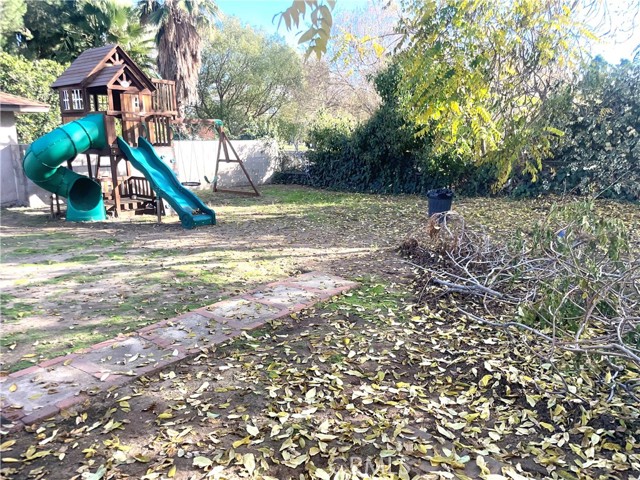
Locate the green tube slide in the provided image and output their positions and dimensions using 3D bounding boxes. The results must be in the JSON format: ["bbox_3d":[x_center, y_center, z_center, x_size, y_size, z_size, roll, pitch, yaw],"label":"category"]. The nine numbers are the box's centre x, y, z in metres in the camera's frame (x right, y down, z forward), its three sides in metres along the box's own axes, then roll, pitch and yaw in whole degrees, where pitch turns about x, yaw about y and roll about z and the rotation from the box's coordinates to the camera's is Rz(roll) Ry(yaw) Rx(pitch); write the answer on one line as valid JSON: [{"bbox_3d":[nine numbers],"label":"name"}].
[{"bbox_3d":[-5.185,-1.502,9.917,1.380,2.100,1.780,-11,16,-42],"label":"green tube slide"}]

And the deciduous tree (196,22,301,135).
[{"bbox_3d":[-3.750,-7.482,24.492,5.700,7.900,5.500,0,12,0],"label":"deciduous tree"}]

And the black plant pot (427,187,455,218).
[{"bbox_3d":[2.400,-0.722,9.675,0.530,0.670,0.530,0,12,0],"label":"black plant pot"}]

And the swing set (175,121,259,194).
[{"bbox_3d":[-3.537,-2.296,13.430,2.050,2.230,3.100,10,15,39],"label":"swing set"}]

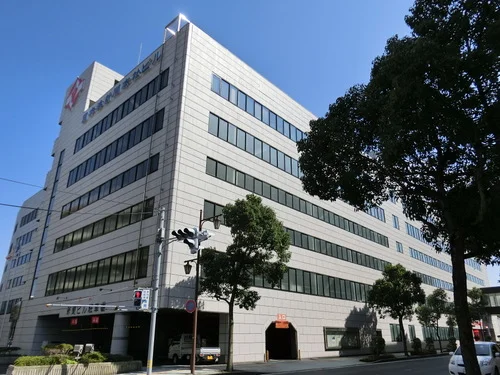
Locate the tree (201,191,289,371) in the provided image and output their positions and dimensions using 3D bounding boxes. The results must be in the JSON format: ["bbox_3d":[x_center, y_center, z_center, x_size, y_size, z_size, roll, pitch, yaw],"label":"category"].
[{"bbox_3d":[-0.229,5.037,20.361,4.900,9.500,5.000,0,-22,0],"label":"tree"}]

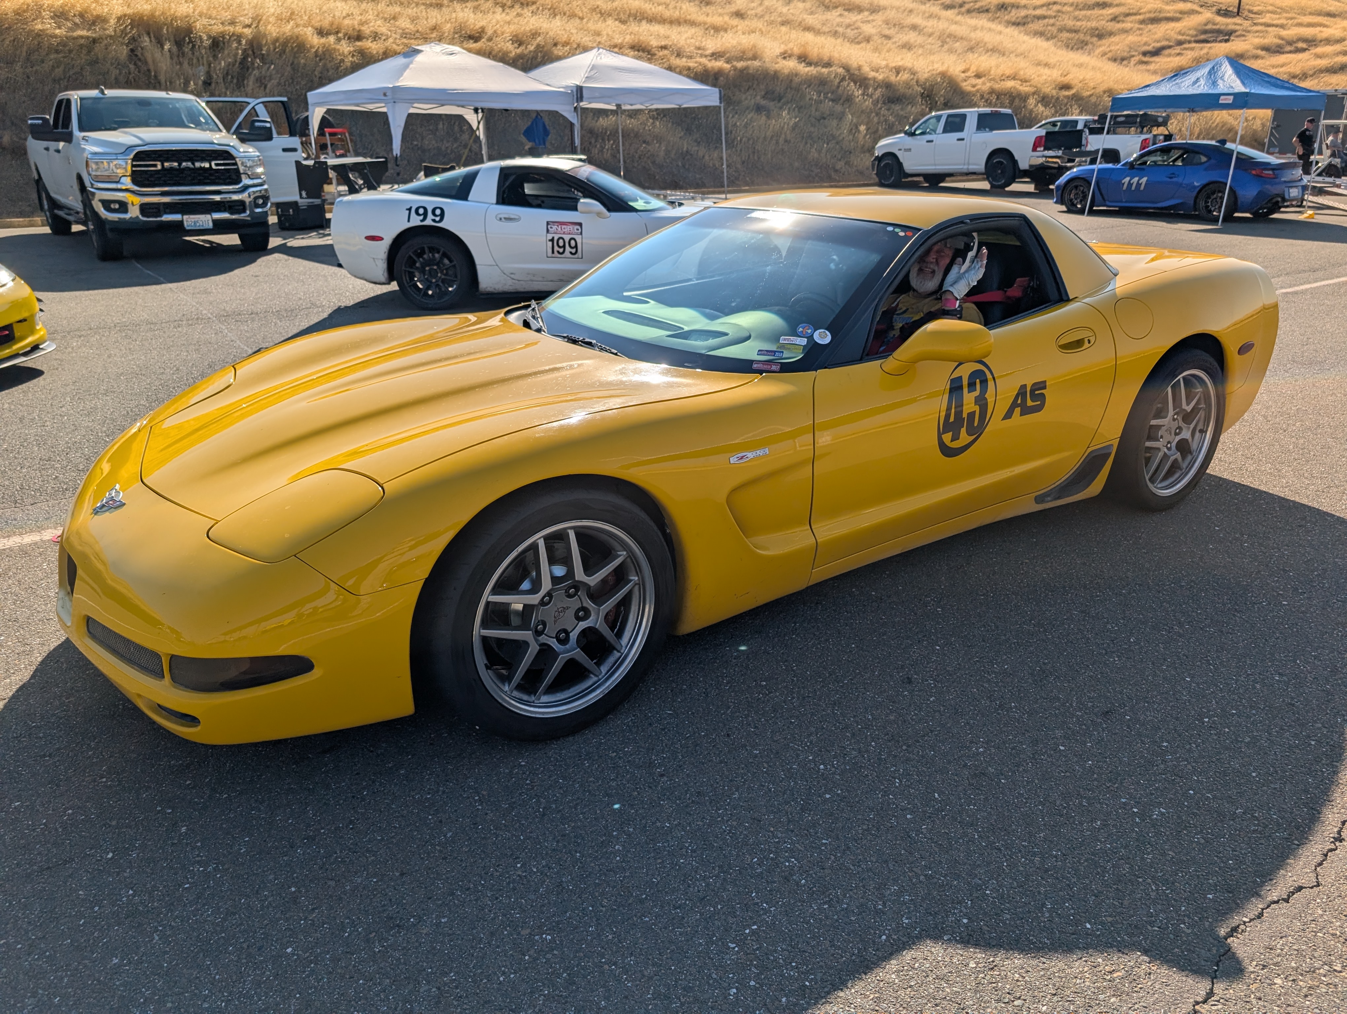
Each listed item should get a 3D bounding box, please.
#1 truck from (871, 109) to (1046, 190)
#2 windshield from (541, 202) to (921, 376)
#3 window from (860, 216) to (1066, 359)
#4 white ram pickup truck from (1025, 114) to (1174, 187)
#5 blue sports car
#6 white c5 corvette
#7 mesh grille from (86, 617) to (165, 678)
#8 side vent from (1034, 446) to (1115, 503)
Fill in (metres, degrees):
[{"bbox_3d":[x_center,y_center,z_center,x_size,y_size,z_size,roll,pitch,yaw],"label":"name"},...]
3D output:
[{"bbox_3d":[8.050,-9.750,25.450,2.030,1.960,6.000,-13,24,-30],"label":"truck"},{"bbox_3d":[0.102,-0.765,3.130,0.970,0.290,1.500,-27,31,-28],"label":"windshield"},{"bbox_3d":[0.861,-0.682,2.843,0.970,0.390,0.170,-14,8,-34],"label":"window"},{"bbox_3d":[12.400,-11.350,29.700,5.800,1.900,2.000,20,29,41],"label":"white ram pickup truck"},{"bbox_3d":[9.226,-6.074,17.301,1.790,1.310,4.260,-13,25,-32],"label":"blue sports car"},{"bbox_3d":[-0.820,-2.668,8.848,4.560,1.200,1.870,-1,22,0],"label":"white c5 corvette"},{"bbox_3d":[-1.194,0.295,2.039,0.315,0.063,0.035,14,25,34],"label":"mesh grille"},{"bbox_3d":[1.361,-0.111,3.194,0.380,0.150,0.060,-14,24,-34],"label":"side vent"}]

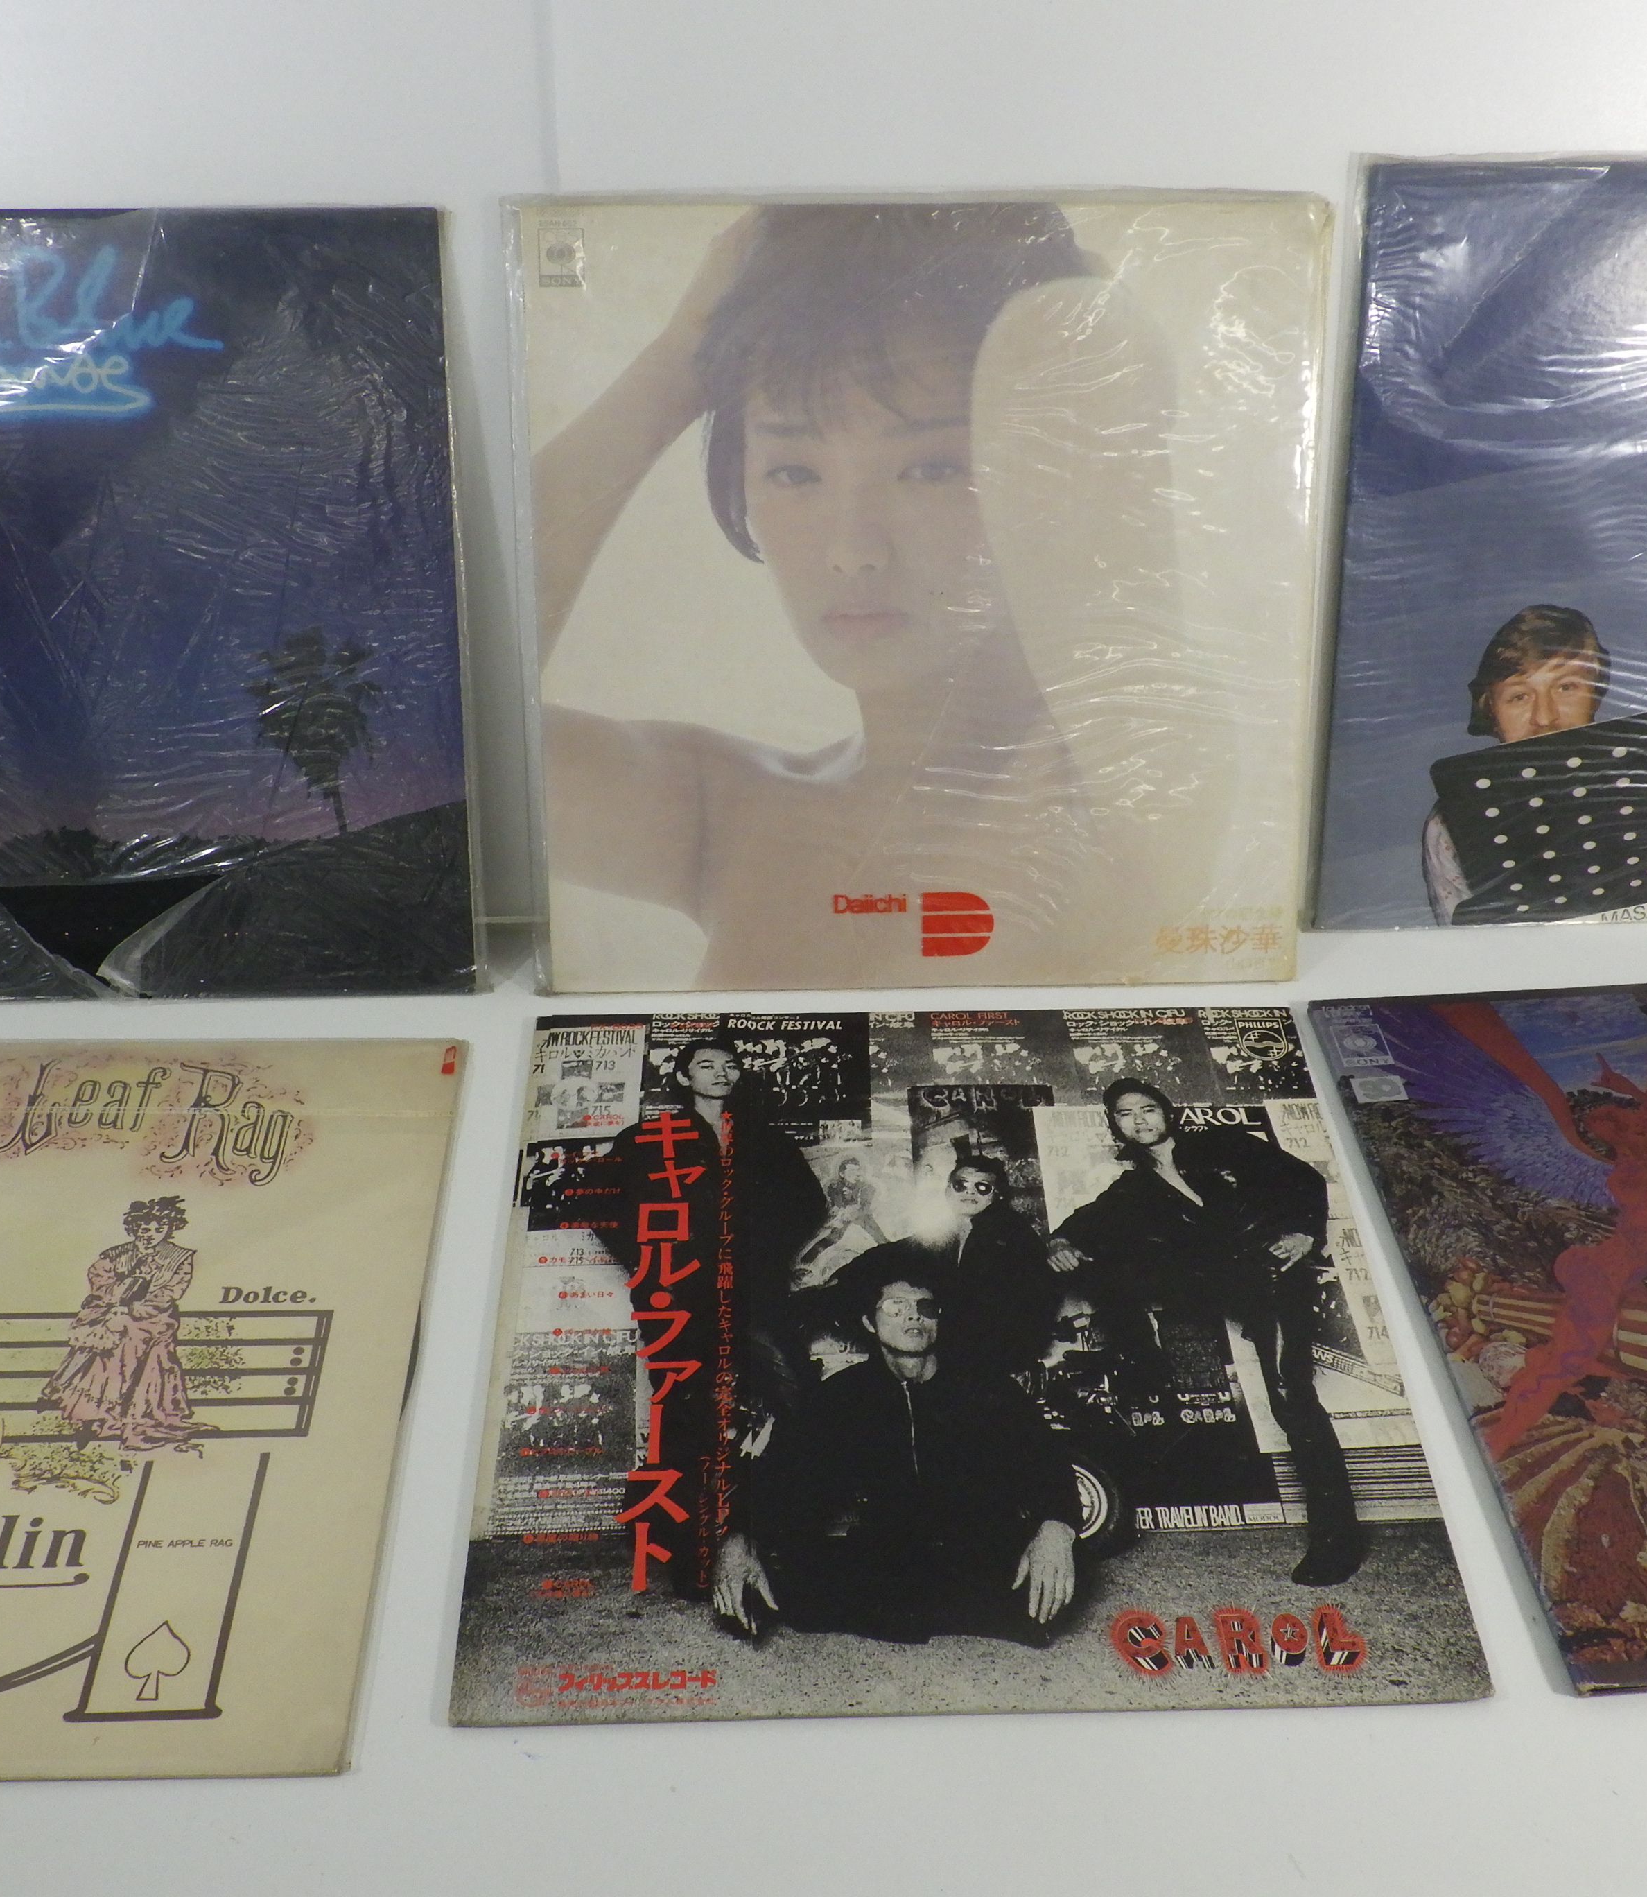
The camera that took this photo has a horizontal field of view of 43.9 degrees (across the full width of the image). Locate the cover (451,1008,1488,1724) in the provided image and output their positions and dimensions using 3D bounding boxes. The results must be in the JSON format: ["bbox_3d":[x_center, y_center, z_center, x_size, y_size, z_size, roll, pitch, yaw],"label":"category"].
[{"bbox_3d":[0.042,0.128,0.735,0.315,0.005,0.315,-1,40,-1],"label":"cover"}]

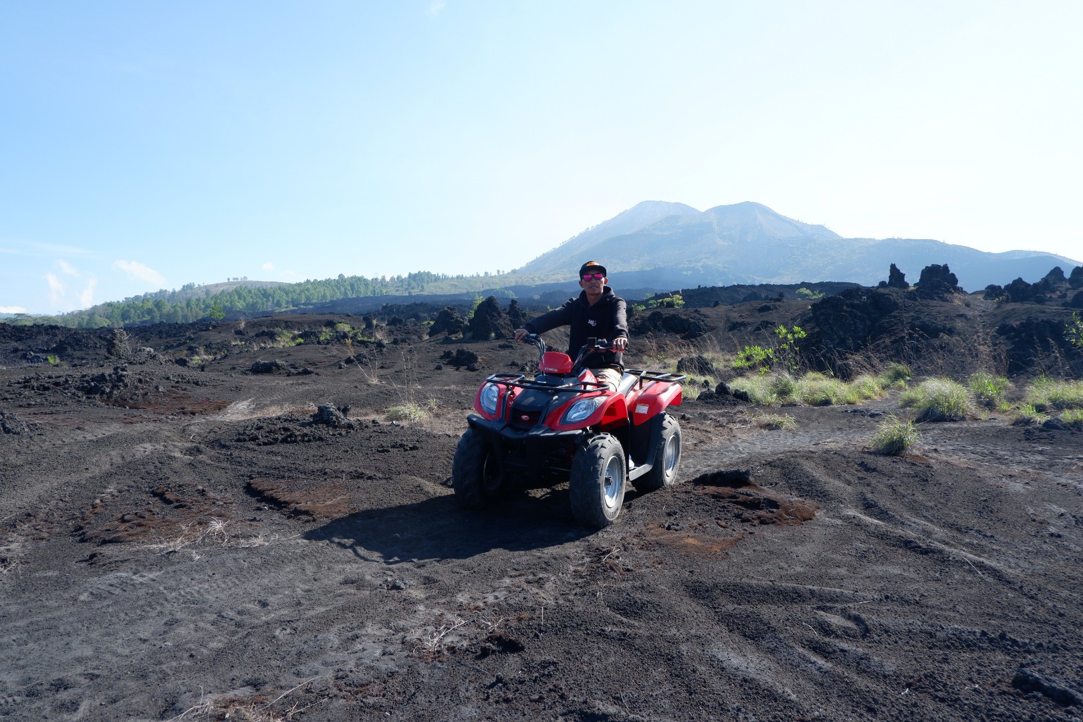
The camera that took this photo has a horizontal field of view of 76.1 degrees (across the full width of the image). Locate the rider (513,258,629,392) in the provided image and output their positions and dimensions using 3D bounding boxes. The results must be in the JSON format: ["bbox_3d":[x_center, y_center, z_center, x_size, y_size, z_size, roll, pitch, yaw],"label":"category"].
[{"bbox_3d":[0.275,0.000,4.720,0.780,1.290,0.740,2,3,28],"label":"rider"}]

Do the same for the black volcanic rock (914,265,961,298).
[{"bbox_3d":[14.308,-2.875,25.000,1.600,1.250,1.300,2,3,30],"label":"black volcanic rock"}]

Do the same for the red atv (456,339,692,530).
[{"bbox_3d":[0.235,0.360,4.460,0.970,1.070,1.770,3,3,24],"label":"red atv"}]

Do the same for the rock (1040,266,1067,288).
[{"bbox_3d":[22.898,-3.736,31.000,1.190,1.040,1.010,2,4,36],"label":"rock"}]

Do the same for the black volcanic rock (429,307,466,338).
[{"bbox_3d":[-3.462,-1.419,25.500,1.320,1.140,1.150,1,3,0],"label":"black volcanic rock"}]

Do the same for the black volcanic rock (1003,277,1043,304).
[{"bbox_3d":[17.744,-2.605,25.500,1.390,0.940,1.110,2,3,35],"label":"black volcanic rock"}]

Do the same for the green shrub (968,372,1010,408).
[{"bbox_3d":[6.275,0.409,9.700,0.550,0.490,0.500,2,3,33],"label":"green shrub"}]

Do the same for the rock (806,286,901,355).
[{"bbox_3d":[8.189,-1.046,18.000,2.200,1.700,1.700,2,3,24],"label":"rock"}]

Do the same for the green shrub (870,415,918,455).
[{"bbox_3d":[3.515,0.739,6.900,0.440,0.380,0.420,2,3,27],"label":"green shrub"}]

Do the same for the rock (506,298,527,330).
[{"bbox_3d":[-1.027,-1.867,28.000,0.800,1.250,0.800,1,3,0],"label":"rock"}]

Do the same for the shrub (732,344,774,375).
[{"bbox_3d":[3.547,-0.021,11.600,0.660,0.530,0.560,1,3,17],"label":"shrub"}]

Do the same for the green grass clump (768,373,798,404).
[{"bbox_3d":[3.561,0.399,10.200,0.430,0.440,0.410,1,3,19],"label":"green grass clump"}]

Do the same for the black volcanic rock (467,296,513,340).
[{"bbox_3d":[-1.813,-1.514,24.500,1.540,1.540,1.310,0,3,-4],"label":"black volcanic rock"}]

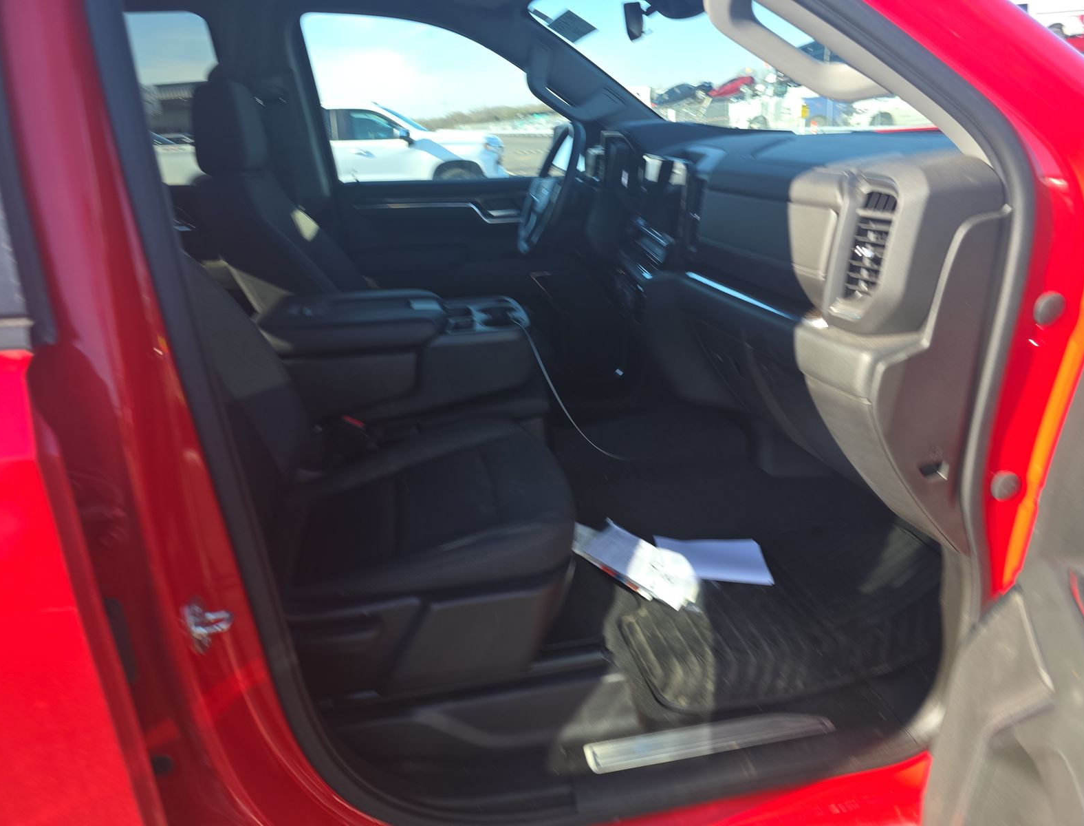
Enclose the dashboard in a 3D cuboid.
[{"bbox_3d":[0.466,-0.341,1.876,0.540,0.710,1.530,-4,22,-11],"label":"dashboard"}]

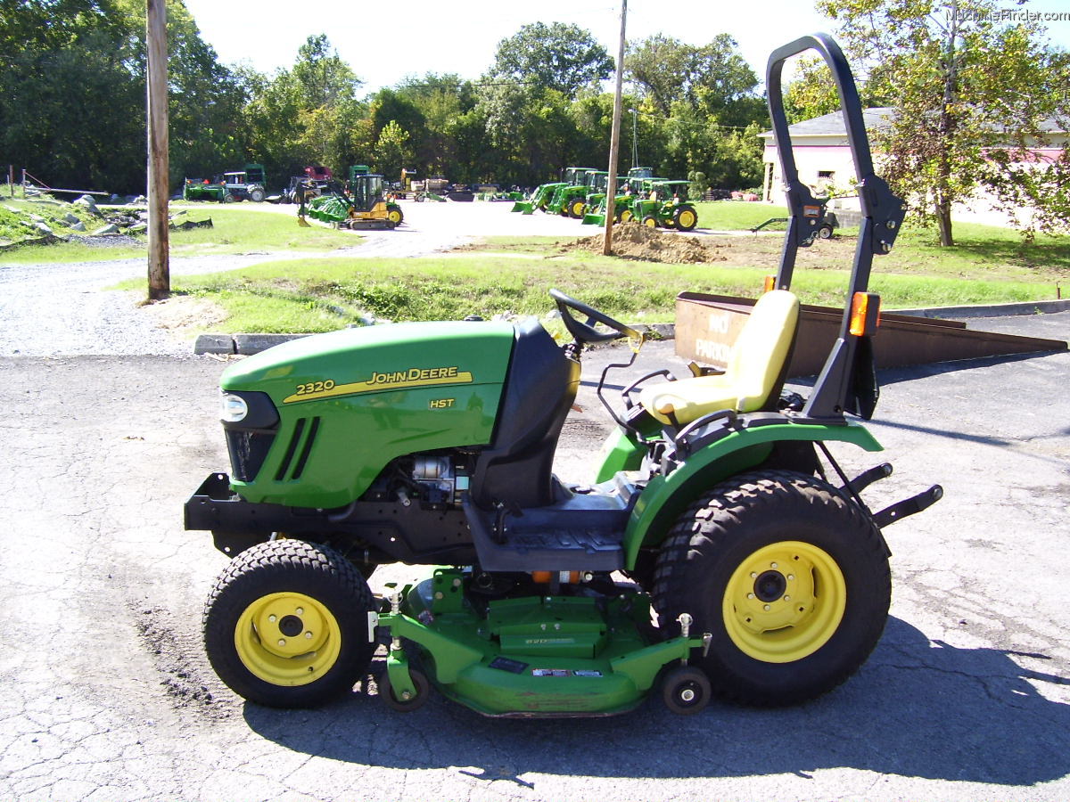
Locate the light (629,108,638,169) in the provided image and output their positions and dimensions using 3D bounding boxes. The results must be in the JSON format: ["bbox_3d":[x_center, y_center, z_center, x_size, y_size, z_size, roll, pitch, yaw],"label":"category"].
[{"bbox_3d":[6.563,-15.769,70.000,0.600,7.400,0.600,1,10,-6],"label":"light"}]

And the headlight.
[{"bbox_3d":[-1.019,0.023,3.570,0.100,0.105,0.120,-1,11,-21],"label":"headlight"}]

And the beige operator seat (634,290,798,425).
[{"bbox_3d":[0.676,-0.170,3.932,0.520,0.500,0.470,1,10,-7],"label":"beige operator seat"}]

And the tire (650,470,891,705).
[{"bbox_3d":[0.815,0.644,3.645,0.780,0.780,0.336,1,10,-7],"label":"tire"}]

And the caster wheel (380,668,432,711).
[{"bbox_3d":[-0.425,0.943,3.421,0.155,0.155,0.065,1,10,-7],"label":"caster wheel"}]

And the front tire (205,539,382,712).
[{"bbox_3d":[-0.801,0.729,3.474,0.534,0.534,0.280,1,10,-7],"label":"front tire"}]

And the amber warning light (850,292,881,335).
[{"bbox_3d":[1.094,-0.291,3.480,0.095,0.140,0.100,1,10,-7],"label":"amber warning light"}]

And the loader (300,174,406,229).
[{"bbox_3d":[-8.539,-9.156,48.500,4.500,2.500,1.750,1,10,-6],"label":"loader"}]

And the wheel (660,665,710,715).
[{"bbox_3d":[0.504,0.965,3.493,0.158,0.158,0.070,1,10,-7],"label":"wheel"}]

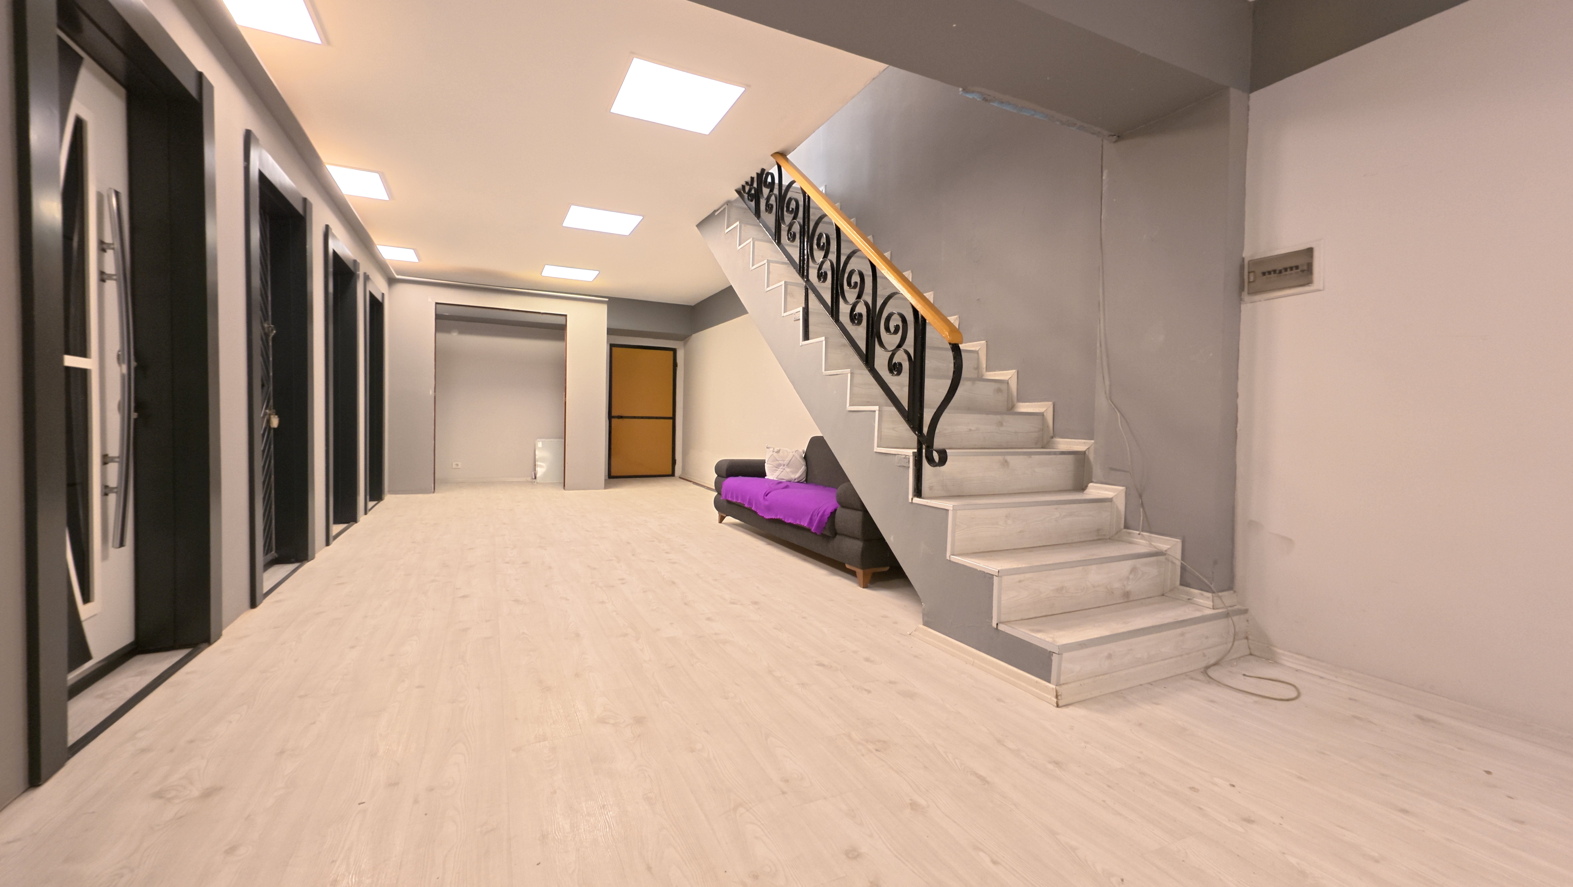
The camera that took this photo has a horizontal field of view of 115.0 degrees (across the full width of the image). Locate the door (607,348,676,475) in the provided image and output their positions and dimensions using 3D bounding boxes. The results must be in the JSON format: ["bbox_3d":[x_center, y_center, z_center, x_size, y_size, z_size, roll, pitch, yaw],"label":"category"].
[{"bbox_3d":[-2.385,-0.509,8.359,1.070,2.160,0.070,0,2,-23],"label":"door"}]

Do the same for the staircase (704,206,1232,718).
[{"bbox_3d":[0.516,-0.498,3.099,1.140,2.600,3.320,0,2,-29],"label":"staircase"}]

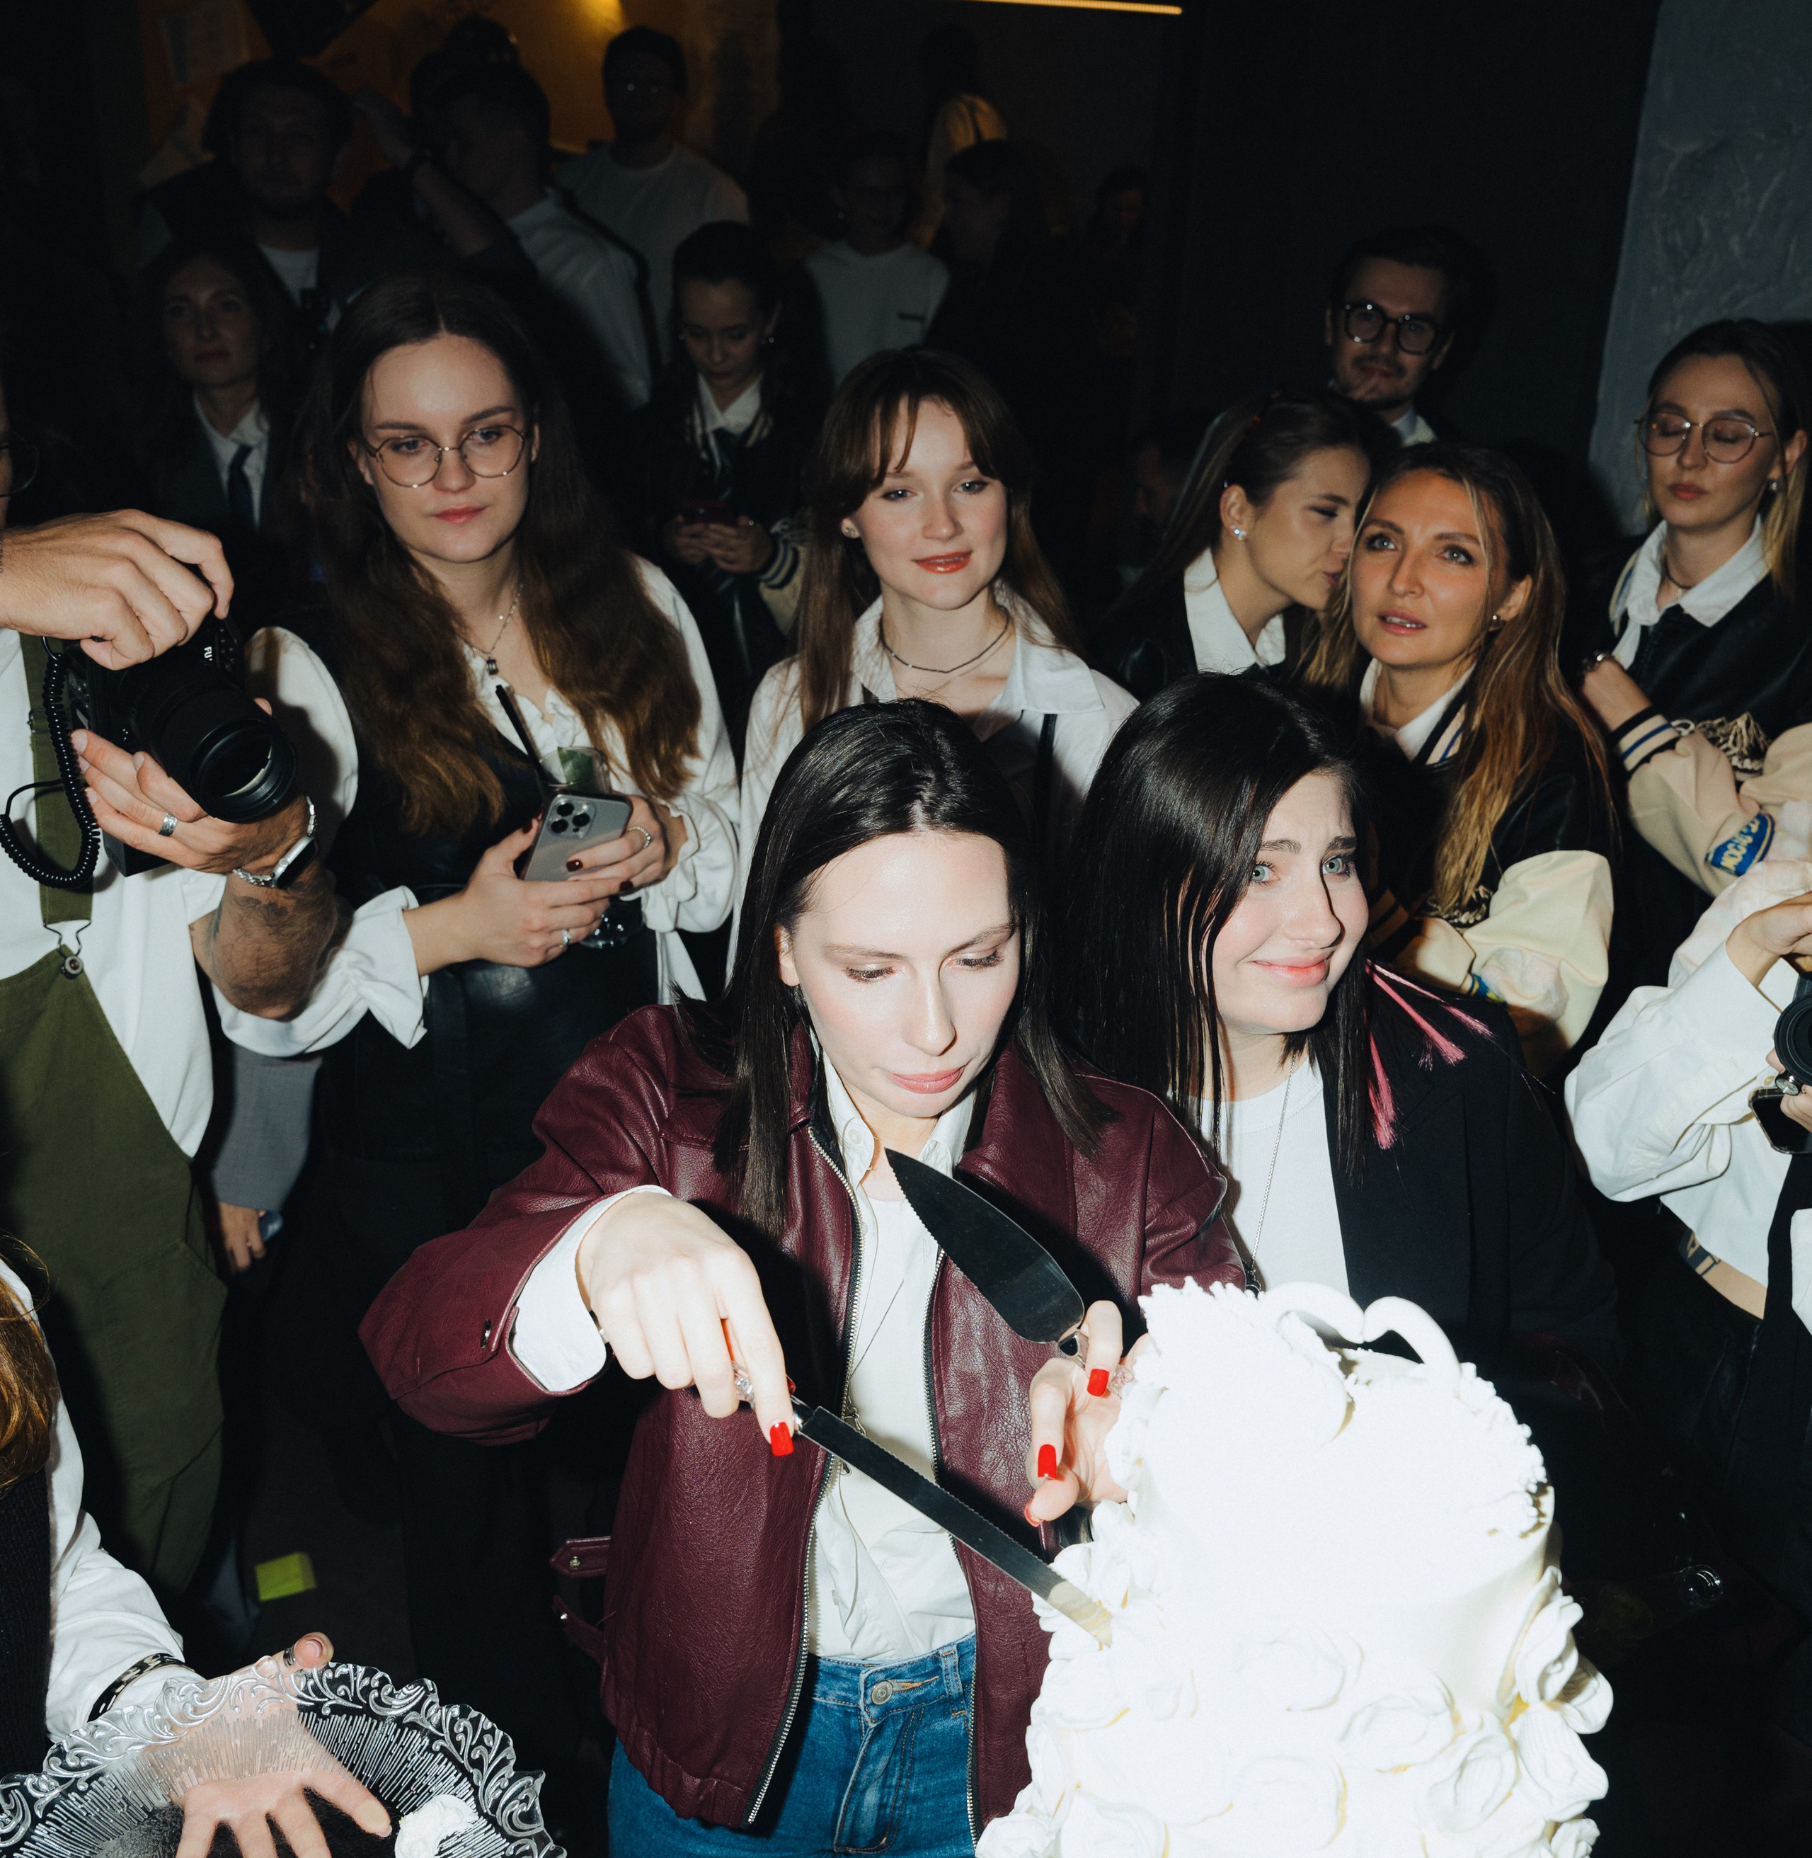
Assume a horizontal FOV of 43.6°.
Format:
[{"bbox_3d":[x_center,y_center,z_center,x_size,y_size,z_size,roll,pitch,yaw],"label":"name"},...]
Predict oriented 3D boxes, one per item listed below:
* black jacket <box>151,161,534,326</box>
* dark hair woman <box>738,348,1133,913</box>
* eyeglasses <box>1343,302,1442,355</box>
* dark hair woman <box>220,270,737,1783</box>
[{"bbox_3d":[-0.924,-0.876,3.759,0.620,0.700,0.340,-2,22,-13],"label":"black jacket"},{"bbox_3d":[0.007,0.234,2.381,0.430,1.650,0.290,-1,22,-9],"label":"dark hair woman"},{"bbox_3d":[0.669,-0.827,3.110,0.142,0.052,0.140,14,17,8],"label":"eyeglasses"},{"bbox_3d":[-0.401,0.279,2.171,0.470,1.680,0.370,-4,23,-19],"label":"dark hair woman"}]

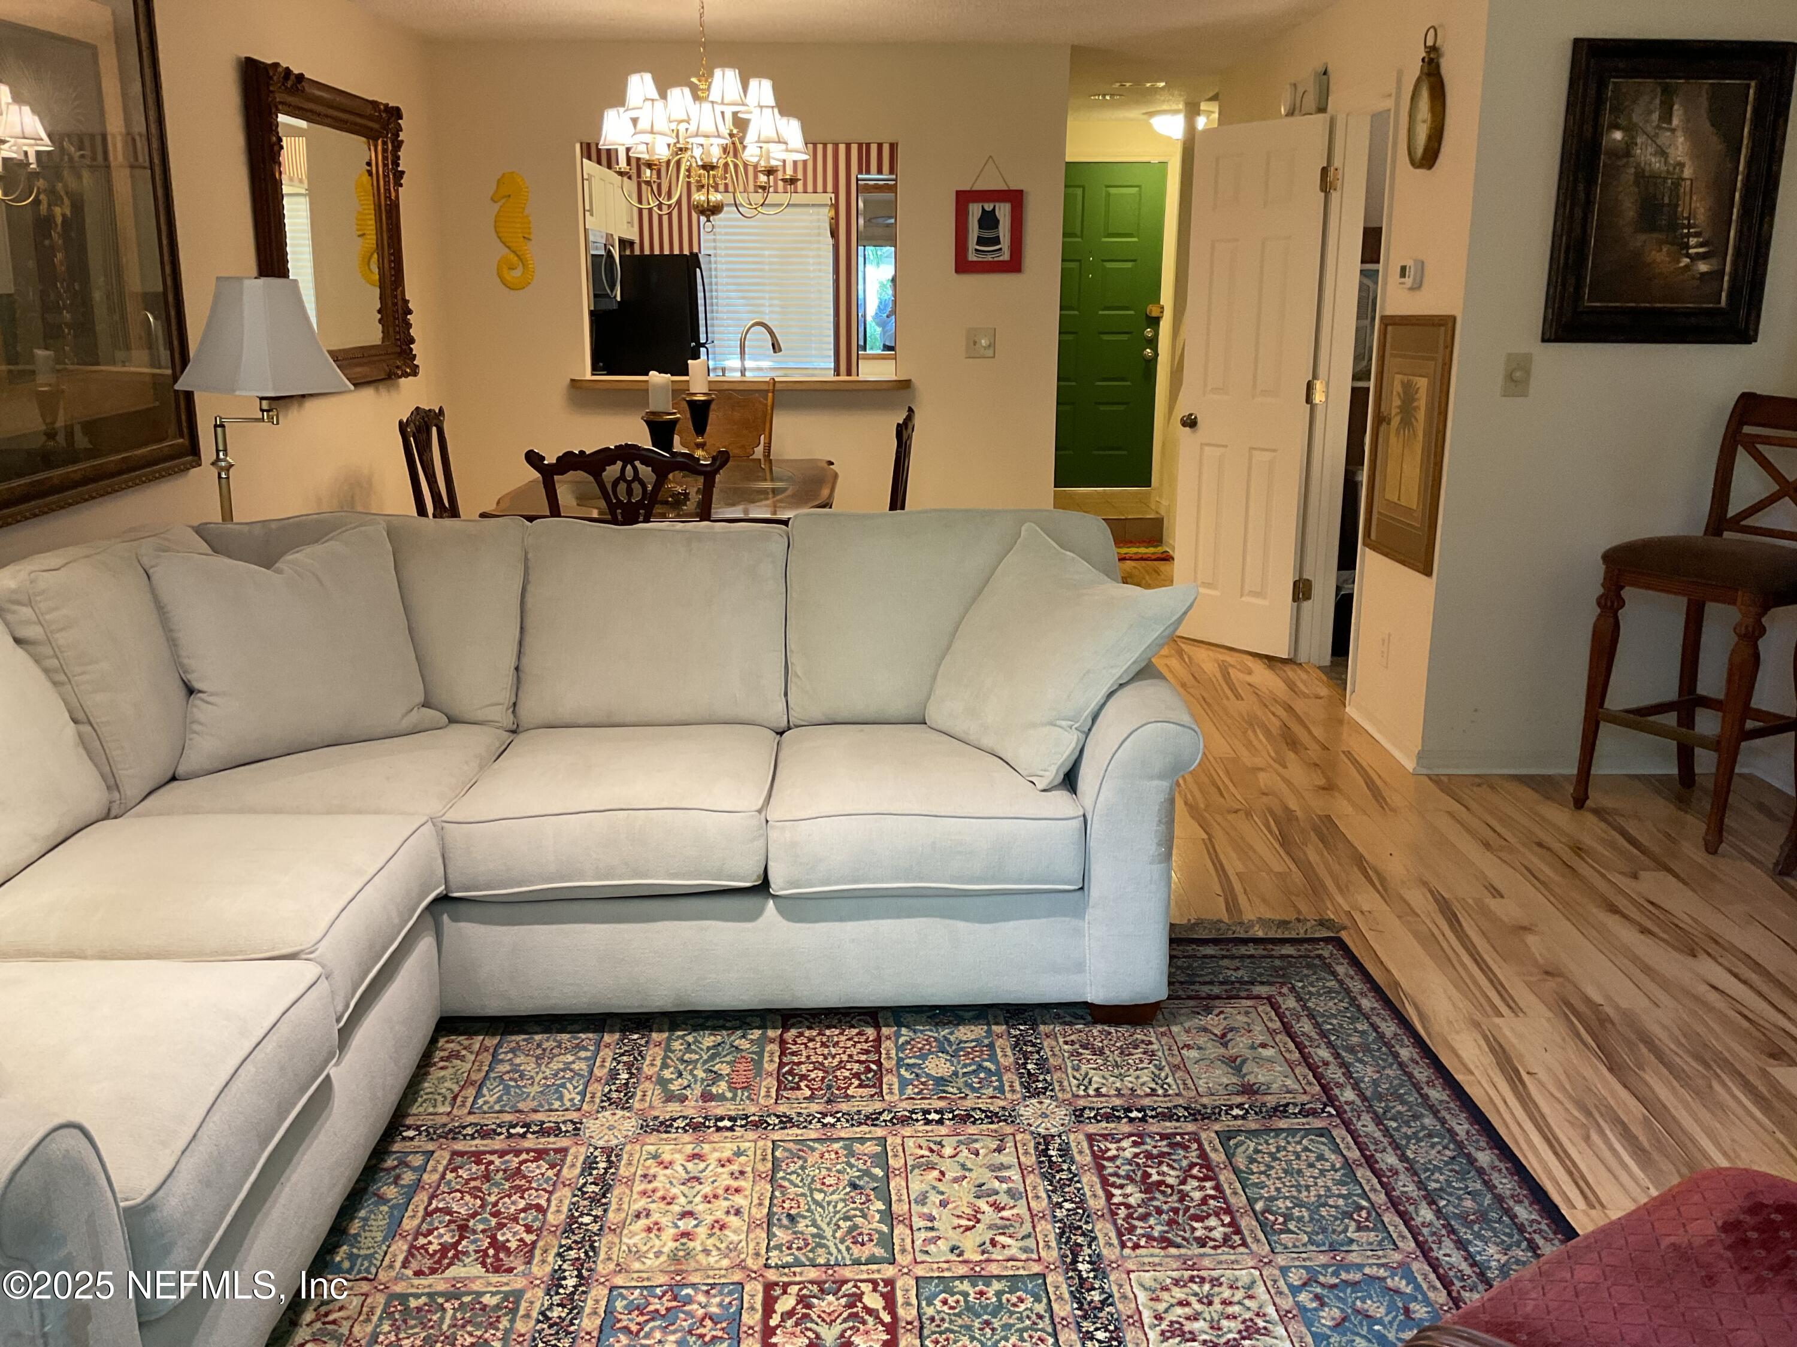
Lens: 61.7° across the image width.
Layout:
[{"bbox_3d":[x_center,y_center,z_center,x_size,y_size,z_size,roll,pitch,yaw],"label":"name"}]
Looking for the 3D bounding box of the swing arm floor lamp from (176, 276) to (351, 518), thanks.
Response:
[{"bbox_3d":[-1.589,-0.266,3.804,0.480,1.450,0.440,0,14,-1],"label":"swing arm floor lamp"}]

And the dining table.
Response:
[{"bbox_3d":[-0.763,-0.289,5.342,1.075,0.760,1.660,0,14,-1],"label":"dining table"}]

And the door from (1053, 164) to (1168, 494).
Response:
[{"bbox_3d":[1.222,-2.207,9.647,0.914,2.030,0.050,0,14,-1],"label":"door"}]

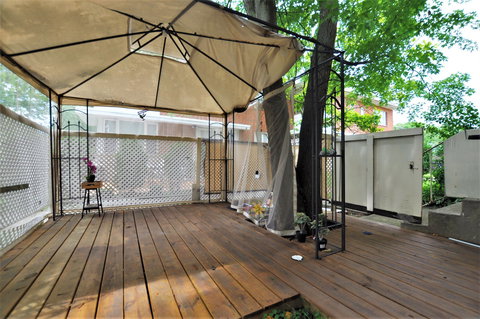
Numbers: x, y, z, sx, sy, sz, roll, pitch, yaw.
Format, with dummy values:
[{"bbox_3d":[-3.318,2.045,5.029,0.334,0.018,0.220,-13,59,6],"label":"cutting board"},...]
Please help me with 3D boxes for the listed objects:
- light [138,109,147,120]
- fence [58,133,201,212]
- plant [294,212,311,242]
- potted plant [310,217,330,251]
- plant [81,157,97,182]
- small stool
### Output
[{"bbox_3d":[-1.836,-0.838,3.770,0.160,0.220,0.150,0,-1,-25],"label":"light"},{"bbox_3d":[-2.030,0.235,4.070,2.470,1.420,0.090,0,-1,-26],"label":"fence"},{"bbox_3d":[0.710,0.766,2.270,0.175,0.315,0.170,0,-1,18],"label":"plant"},{"bbox_3d":[0.828,0.752,2.060,0.180,0.335,0.170,0,-1,22],"label":"potted plant"},{"bbox_3d":[-2.515,0.188,3.335,0.210,0.420,0.180,0,-1,-20],"label":"plant"},{"bbox_3d":[-2.455,0.652,3.335,0.265,0.560,0.250,0,-1,-20],"label":"small stool"}]

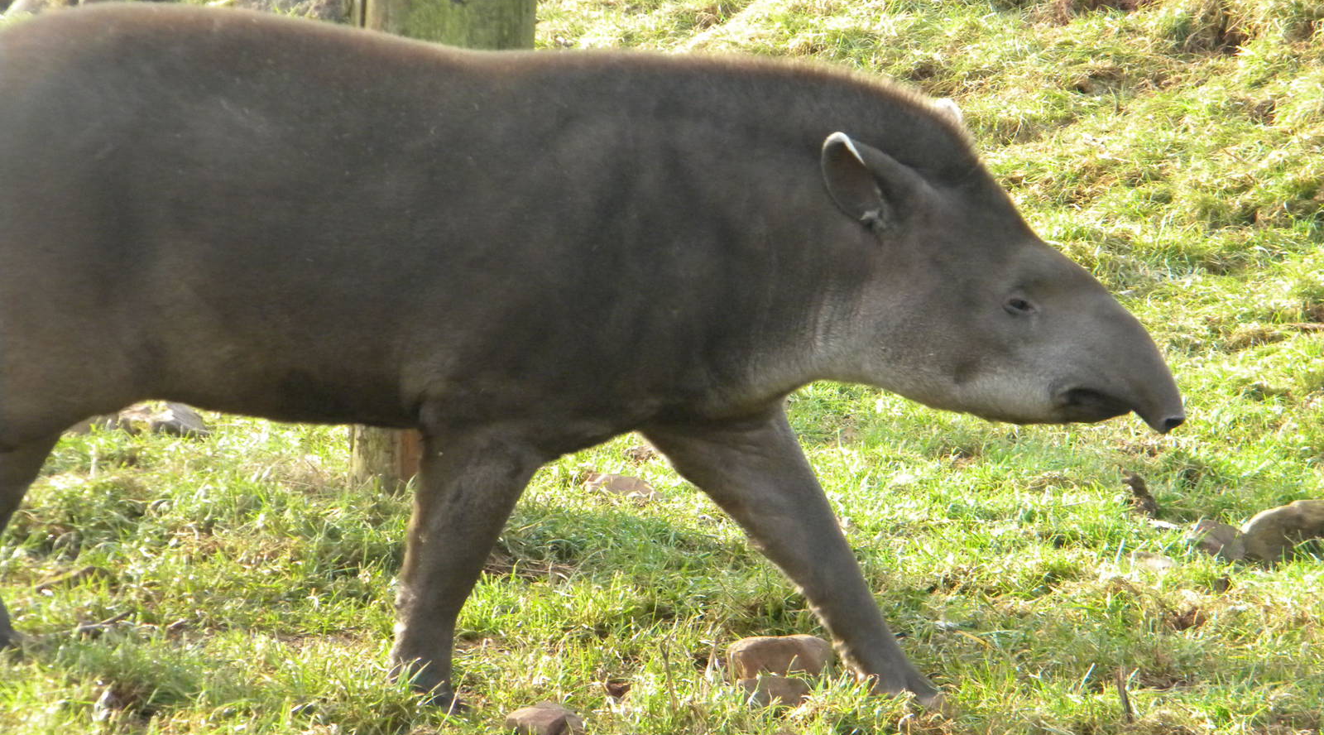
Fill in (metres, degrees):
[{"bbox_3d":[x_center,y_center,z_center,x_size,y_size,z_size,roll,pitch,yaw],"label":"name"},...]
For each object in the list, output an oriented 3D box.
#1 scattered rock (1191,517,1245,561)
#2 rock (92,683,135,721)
[{"bbox_3d":[0.835,0.259,8.500,0.085,0.060,0.070,0,8,0],"label":"scattered rock"},{"bbox_3d":[-0.710,0.435,7.330,0.055,0.043,0.050,0,8,0],"label":"rock"}]

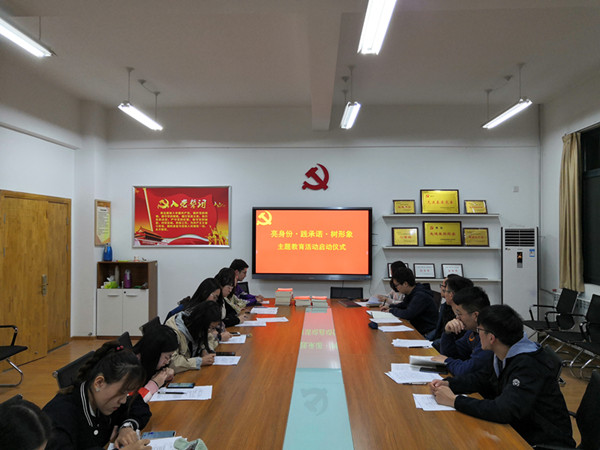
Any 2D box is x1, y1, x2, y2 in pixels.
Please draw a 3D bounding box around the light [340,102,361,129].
[{"bbox_3d":[0.640,-1.375,5.880,0.160,0.070,1.250,0,0,2],"label":"light"}]

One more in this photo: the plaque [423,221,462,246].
[{"bbox_3d":[2.230,0.140,7.310,0.610,0.390,0.030,0,-9,2],"label":"plaque"}]

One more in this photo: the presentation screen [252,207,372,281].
[{"bbox_3d":[0.197,0.295,7.383,1.874,1.146,0.100,0,-1,1],"label":"presentation screen"}]

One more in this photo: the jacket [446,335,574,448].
[{"bbox_3d":[1.010,0.827,2.243,0.520,0.580,0.580,0,-1,13],"label":"jacket"}]

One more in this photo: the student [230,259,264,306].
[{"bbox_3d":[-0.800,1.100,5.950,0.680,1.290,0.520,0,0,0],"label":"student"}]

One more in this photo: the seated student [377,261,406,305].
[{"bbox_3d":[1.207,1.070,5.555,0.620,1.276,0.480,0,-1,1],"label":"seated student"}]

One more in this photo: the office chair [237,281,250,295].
[{"bbox_3d":[-0.850,1.290,6.750,0.570,0.900,0.600,0,0,-37],"label":"office chair"}]

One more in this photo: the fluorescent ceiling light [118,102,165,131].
[{"bbox_3d":[-2.110,-1.438,6.298,0.160,0.080,1.260,0,-1,1],"label":"fluorescent ceiling light"}]

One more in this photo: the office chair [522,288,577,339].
[{"bbox_3d":[3.220,1.300,6.000,0.600,0.900,0.570,0,0,9],"label":"office chair"}]

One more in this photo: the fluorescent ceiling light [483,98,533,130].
[{"bbox_3d":[2.712,-1.438,6.180,0.160,0.080,1.260,0,-1,1],"label":"fluorescent ceiling light"}]

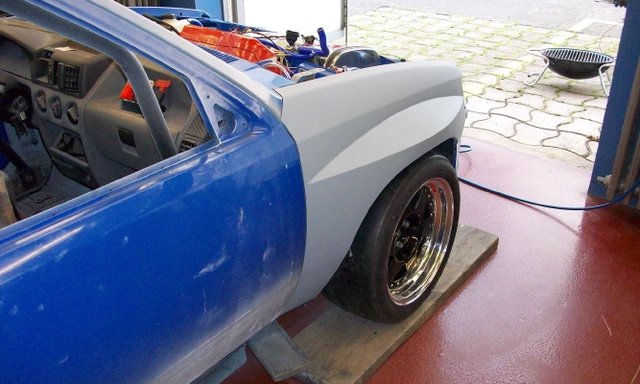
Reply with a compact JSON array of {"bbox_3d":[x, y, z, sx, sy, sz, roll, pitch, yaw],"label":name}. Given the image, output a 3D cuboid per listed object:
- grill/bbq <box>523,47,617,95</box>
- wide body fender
[{"bbox_3d":[1.604,-0.777,4.019,0.520,0.210,0.370,13,30,25],"label":"grill/bbq"},{"bbox_3d":[0.218,-0.100,1.862,0.265,0.625,0.900,19,32,33],"label":"wide body fender"}]

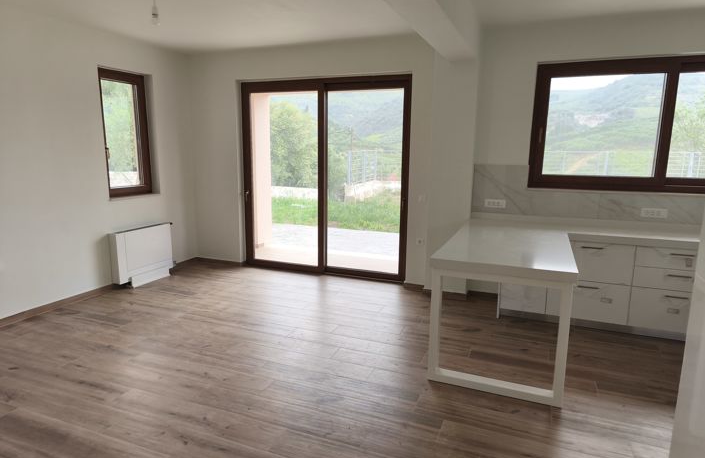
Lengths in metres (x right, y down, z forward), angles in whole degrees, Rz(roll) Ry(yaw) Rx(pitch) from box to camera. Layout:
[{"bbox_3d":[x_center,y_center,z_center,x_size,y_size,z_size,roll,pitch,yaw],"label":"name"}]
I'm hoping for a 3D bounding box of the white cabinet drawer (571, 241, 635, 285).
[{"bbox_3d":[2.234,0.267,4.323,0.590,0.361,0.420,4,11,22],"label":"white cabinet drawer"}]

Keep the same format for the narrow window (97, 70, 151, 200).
[{"bbox_3d":[-2.728,-1.110,5.542,0.080,1.435,0.705,4,11,22],"label":"narrow window"}]

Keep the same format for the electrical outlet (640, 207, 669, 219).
[{"bbox_3d":[2.836,-0.146,4.392,0.208,0.085,0.020,4,11,22],"label":"electrical outlet"}]

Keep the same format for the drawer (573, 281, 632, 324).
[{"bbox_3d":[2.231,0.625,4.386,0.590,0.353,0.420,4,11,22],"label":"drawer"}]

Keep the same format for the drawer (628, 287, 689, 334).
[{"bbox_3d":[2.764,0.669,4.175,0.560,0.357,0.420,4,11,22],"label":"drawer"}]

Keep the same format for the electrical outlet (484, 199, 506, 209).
[{"bbox_3d":[1.503,-0.265,4.919,0.203,0.082,0.020,4,11,22],"label":"electrical outlet"}]

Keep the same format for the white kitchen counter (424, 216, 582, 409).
[{"bbox_3d":[1.313,0.520,3.975,0.910,0.895,1.955,4,11,22],"label":"white kitchen counter"}]

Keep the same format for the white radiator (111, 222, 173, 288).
[{"bbox_3d":[-2.527,0.317,5.639,0.148,0.659,0.828,4,11,22],"label":"white radiator"}]

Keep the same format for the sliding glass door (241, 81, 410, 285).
[{"bbox_3d":[-0.370,-0.610,5.897,2.265,2.429,0.120,4,11,22],"label":"sliding glass door"}]

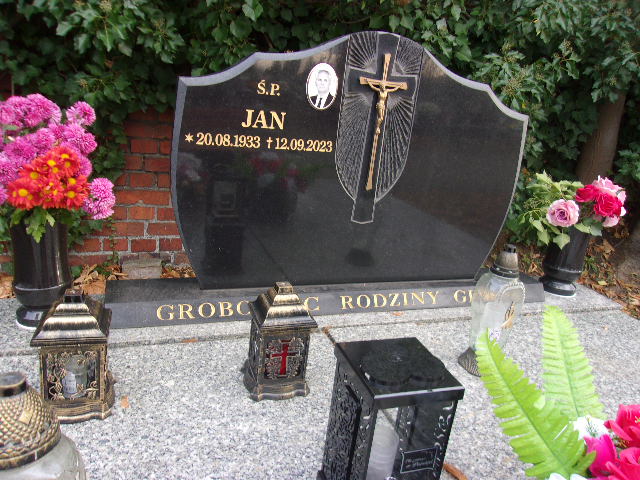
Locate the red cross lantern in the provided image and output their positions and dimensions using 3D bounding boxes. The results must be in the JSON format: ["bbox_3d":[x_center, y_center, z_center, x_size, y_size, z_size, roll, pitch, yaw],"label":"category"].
[{"bbox_3d":[-0.089,0.218,1.127,0.126,0.252,0.126,0,18,-19],"label":"red cross lantern"}]

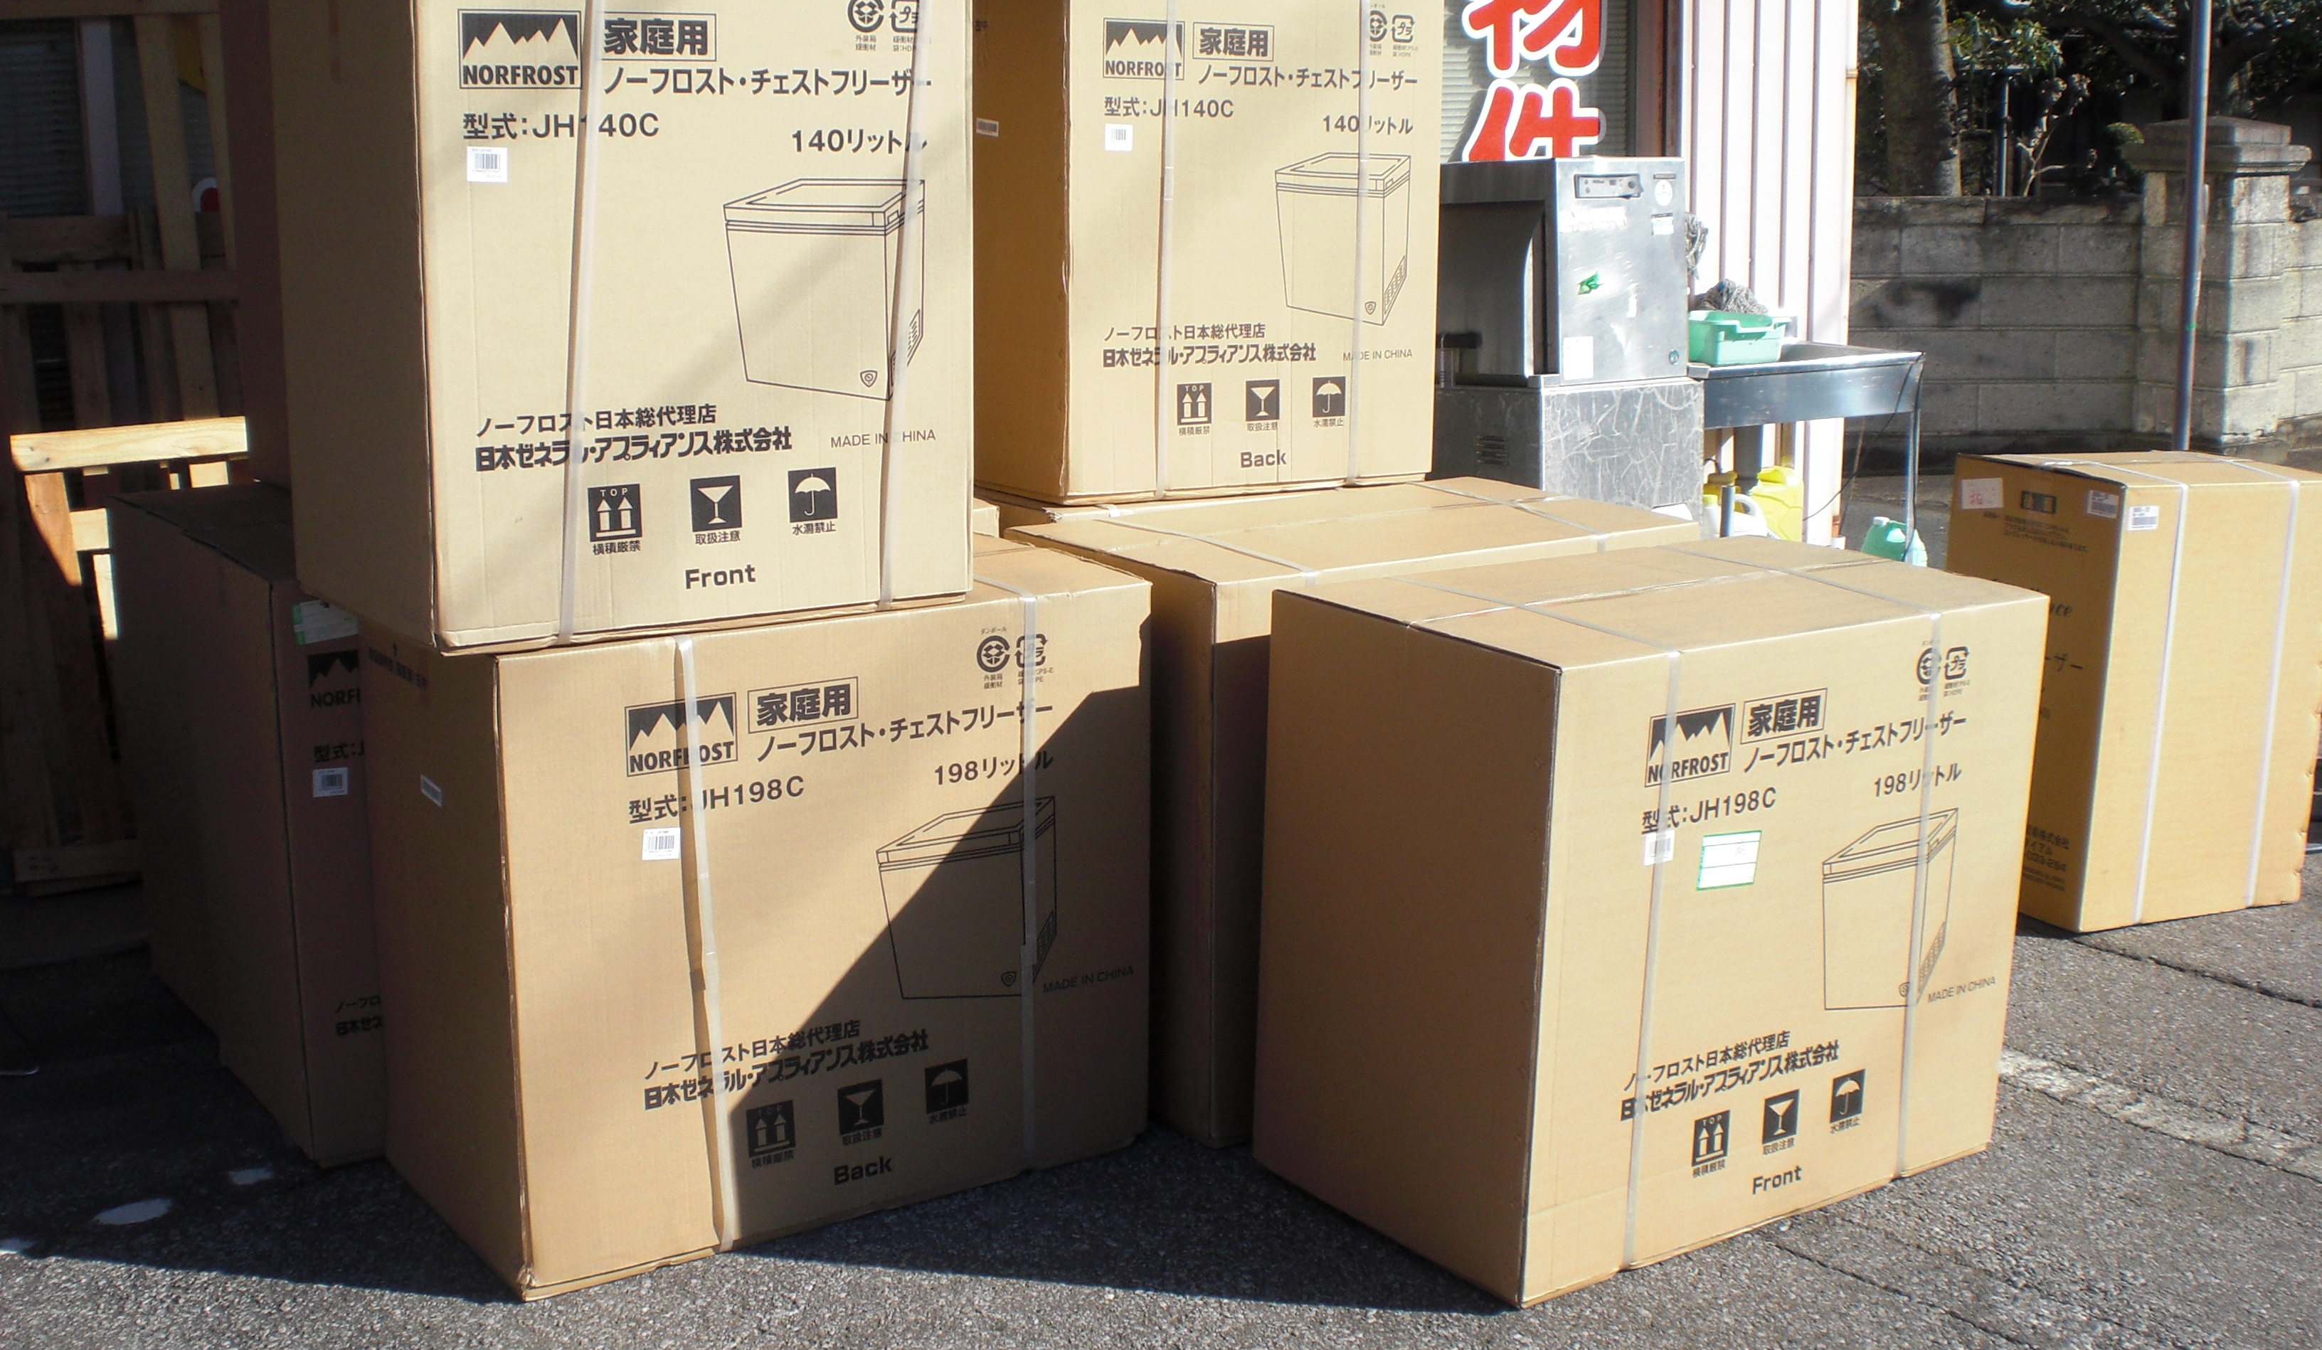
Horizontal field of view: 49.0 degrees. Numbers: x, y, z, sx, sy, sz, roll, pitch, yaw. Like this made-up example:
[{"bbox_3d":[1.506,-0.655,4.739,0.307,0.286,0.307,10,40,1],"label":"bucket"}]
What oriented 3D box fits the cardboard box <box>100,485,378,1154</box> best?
[{"bbox_3d":[-1.224,0.161,4.358,0.795,0.882,1.064,-7,15,-33],"label":"cardboard box"}]

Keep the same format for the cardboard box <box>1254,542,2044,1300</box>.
[{"bbox_3d":[0.725,0.307,3.828,0.991,0.880,0.588,-8,15,-34],"label":"cardboard box"}]

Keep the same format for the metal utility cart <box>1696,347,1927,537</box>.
[{"bbox_3d":[1.907,-0.629,8.281,1.080,0.815,0.500,-9,16,-38],"label":"metal utility cart"}]

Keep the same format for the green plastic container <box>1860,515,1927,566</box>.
[{"bbox_3d":[2.428,-0.379,8.482,0.185,0.275,0.140,-9,16,-38],"label":"green plastic container"}]

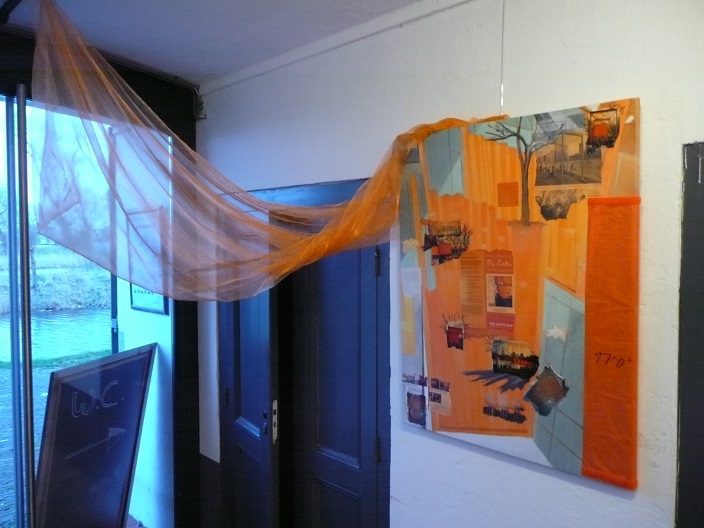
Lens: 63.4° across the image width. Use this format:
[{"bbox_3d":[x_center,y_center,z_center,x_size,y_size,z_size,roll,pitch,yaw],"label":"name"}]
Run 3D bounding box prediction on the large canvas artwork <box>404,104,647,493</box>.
[{"bbox_3d":[0.482,0.075,1.811,0.800,1.040,0.045,2,3,45],"label":"large canvas artwork"}]

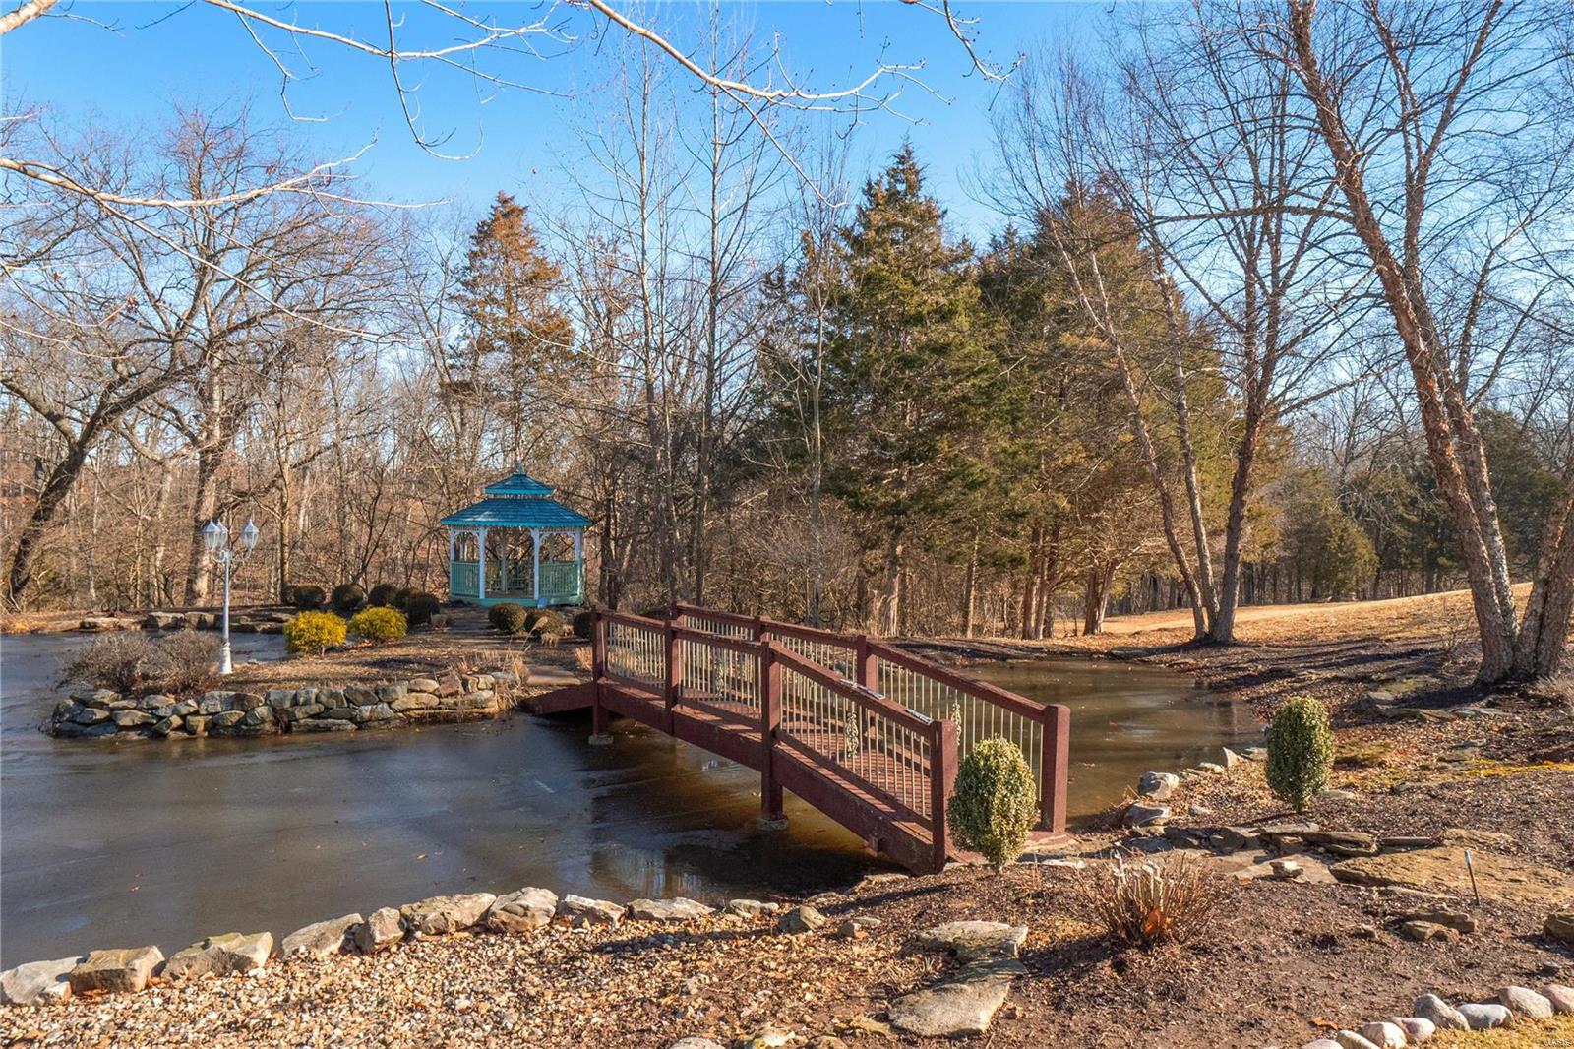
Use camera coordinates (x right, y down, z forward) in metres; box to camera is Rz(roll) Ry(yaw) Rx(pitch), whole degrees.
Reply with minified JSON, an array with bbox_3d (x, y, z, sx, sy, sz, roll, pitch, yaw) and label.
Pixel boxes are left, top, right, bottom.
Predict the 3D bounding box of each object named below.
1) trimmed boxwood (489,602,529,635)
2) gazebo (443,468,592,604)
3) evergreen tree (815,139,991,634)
[{"bbox_3d":[-5.643,1.910,21.300,0.800,0.650,0.800,0,0,0],"label":"trimmed boxwood"},{"bbox_3d":[-7.703,0.262,29.800,4.050,3.780,4.050,0,0,-6],"label":"gazebo"},{"bbox_3d":[2.692,-3.041,23.800,3.900,11.100,3.900,0,0,0],"label":"evergreen tree"}]

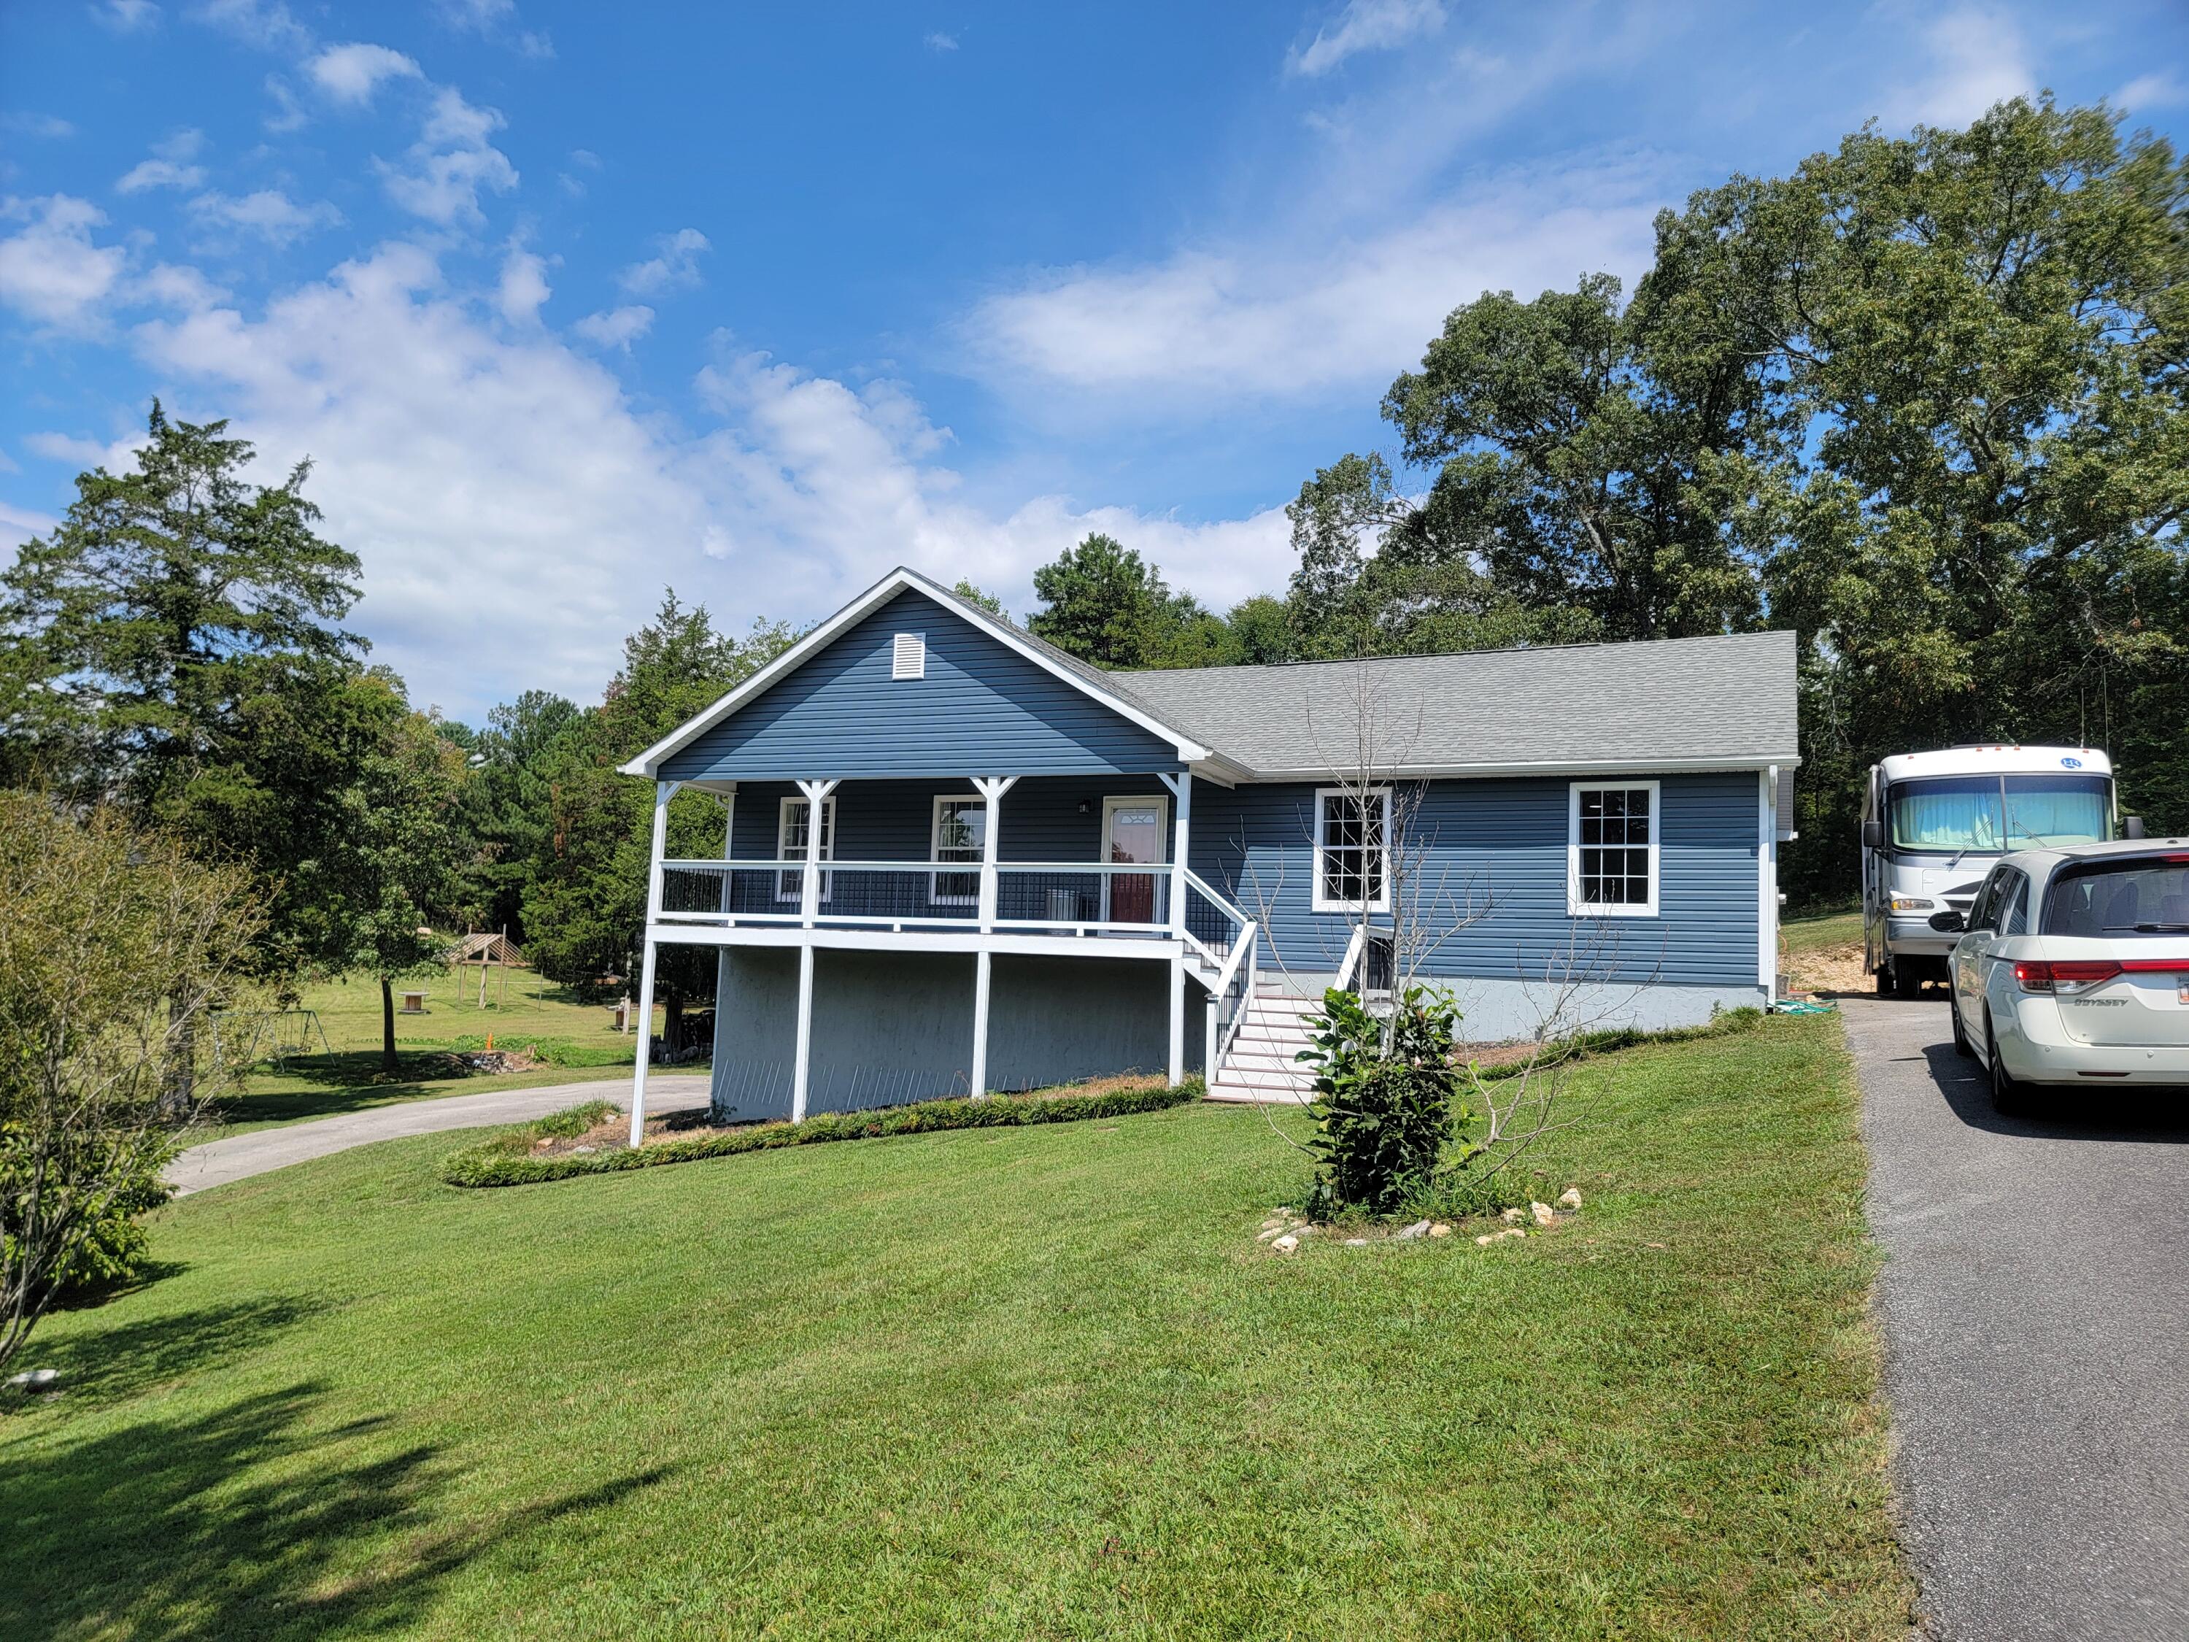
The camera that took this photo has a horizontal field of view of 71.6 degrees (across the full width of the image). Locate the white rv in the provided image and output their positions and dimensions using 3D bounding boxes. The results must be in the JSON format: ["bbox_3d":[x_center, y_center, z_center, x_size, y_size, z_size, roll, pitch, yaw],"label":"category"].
[{"bbox_3d":[13.566,1.053,23.579,2.550,3.380,10.000,-1,-7,25],"label":"white rv"}]

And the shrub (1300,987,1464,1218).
[{"bbox_3d":[1.689,1.654,8.950,0.950,1.360,0.930,2,-6,0],"label":"shrub"}]

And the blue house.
[{"bbox_3d":[2.213,1.111,24.521,16.670,8.530,10.850,0,-7,24],"label":"blue house"}]

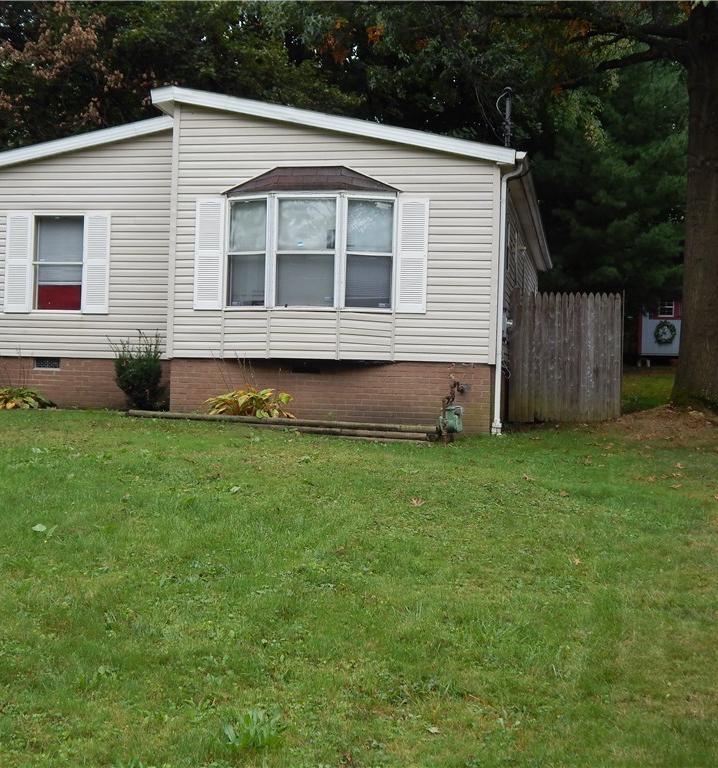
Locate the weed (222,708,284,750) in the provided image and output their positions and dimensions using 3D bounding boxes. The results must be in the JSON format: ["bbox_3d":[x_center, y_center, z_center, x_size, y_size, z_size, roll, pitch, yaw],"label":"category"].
[{"bbox_3d":[-0.377,1.221,4.500,0.216,0.112,0.194,2,-1,0],"label":"weed"}]

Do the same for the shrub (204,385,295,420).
[{"bbox_3d":[-1.308,0.208,15.200,1.108,0.372,0.942,2,-1,12],"label":"shrub"}]

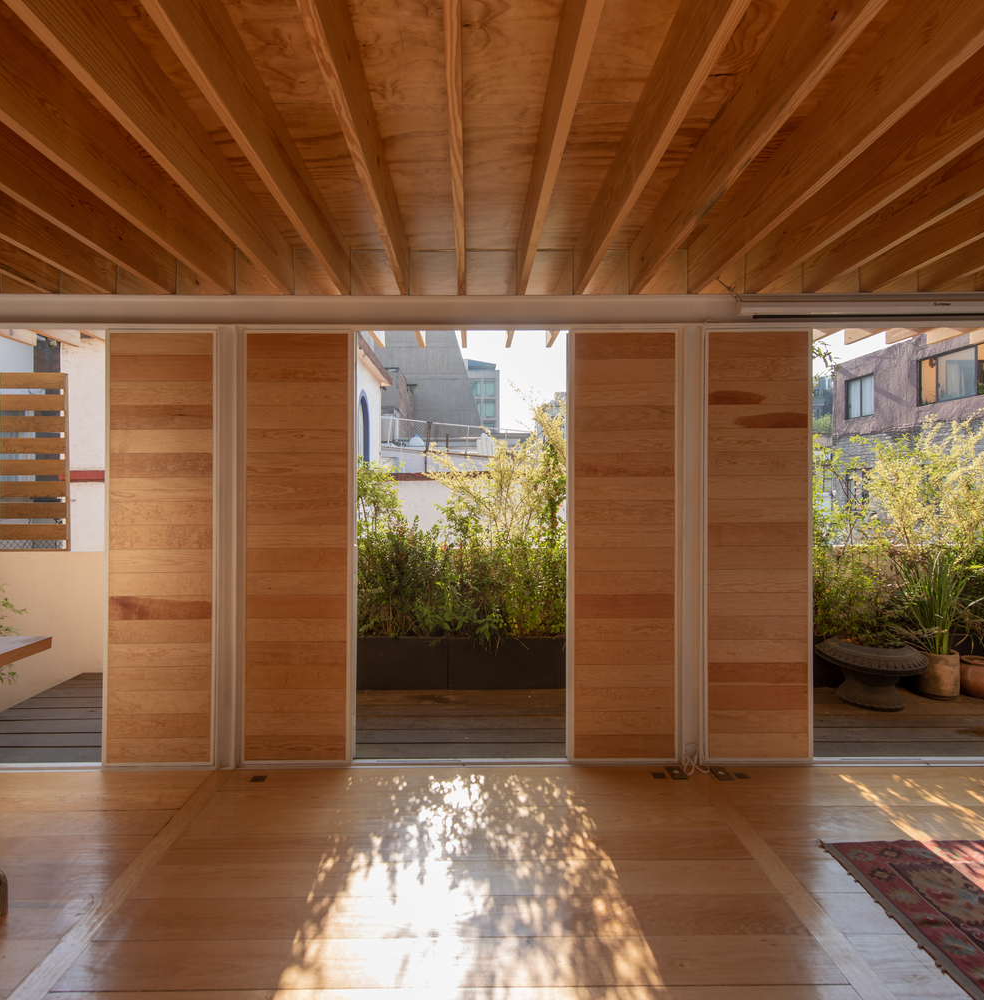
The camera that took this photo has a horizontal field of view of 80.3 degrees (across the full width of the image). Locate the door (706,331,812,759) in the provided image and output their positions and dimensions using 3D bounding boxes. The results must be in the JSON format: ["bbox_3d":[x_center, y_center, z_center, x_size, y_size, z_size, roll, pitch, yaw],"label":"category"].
[{"bbox_3d":[1.376,0.233,3.005,0.545,2.185,0.055,0,0,-1],"label":"door"}]

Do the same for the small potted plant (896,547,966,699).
[{"bbox_3d":[2.994,0.822,3.970,0.410,1.000,0.400,0,0,-1],"label":"small potted plant"}]

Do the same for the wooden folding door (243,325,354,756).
[{"bbox_3d":[-0.995,0.237,2.985,0.545,2.185,0.055,0,0,-1],"label":"wooden folding door"}]

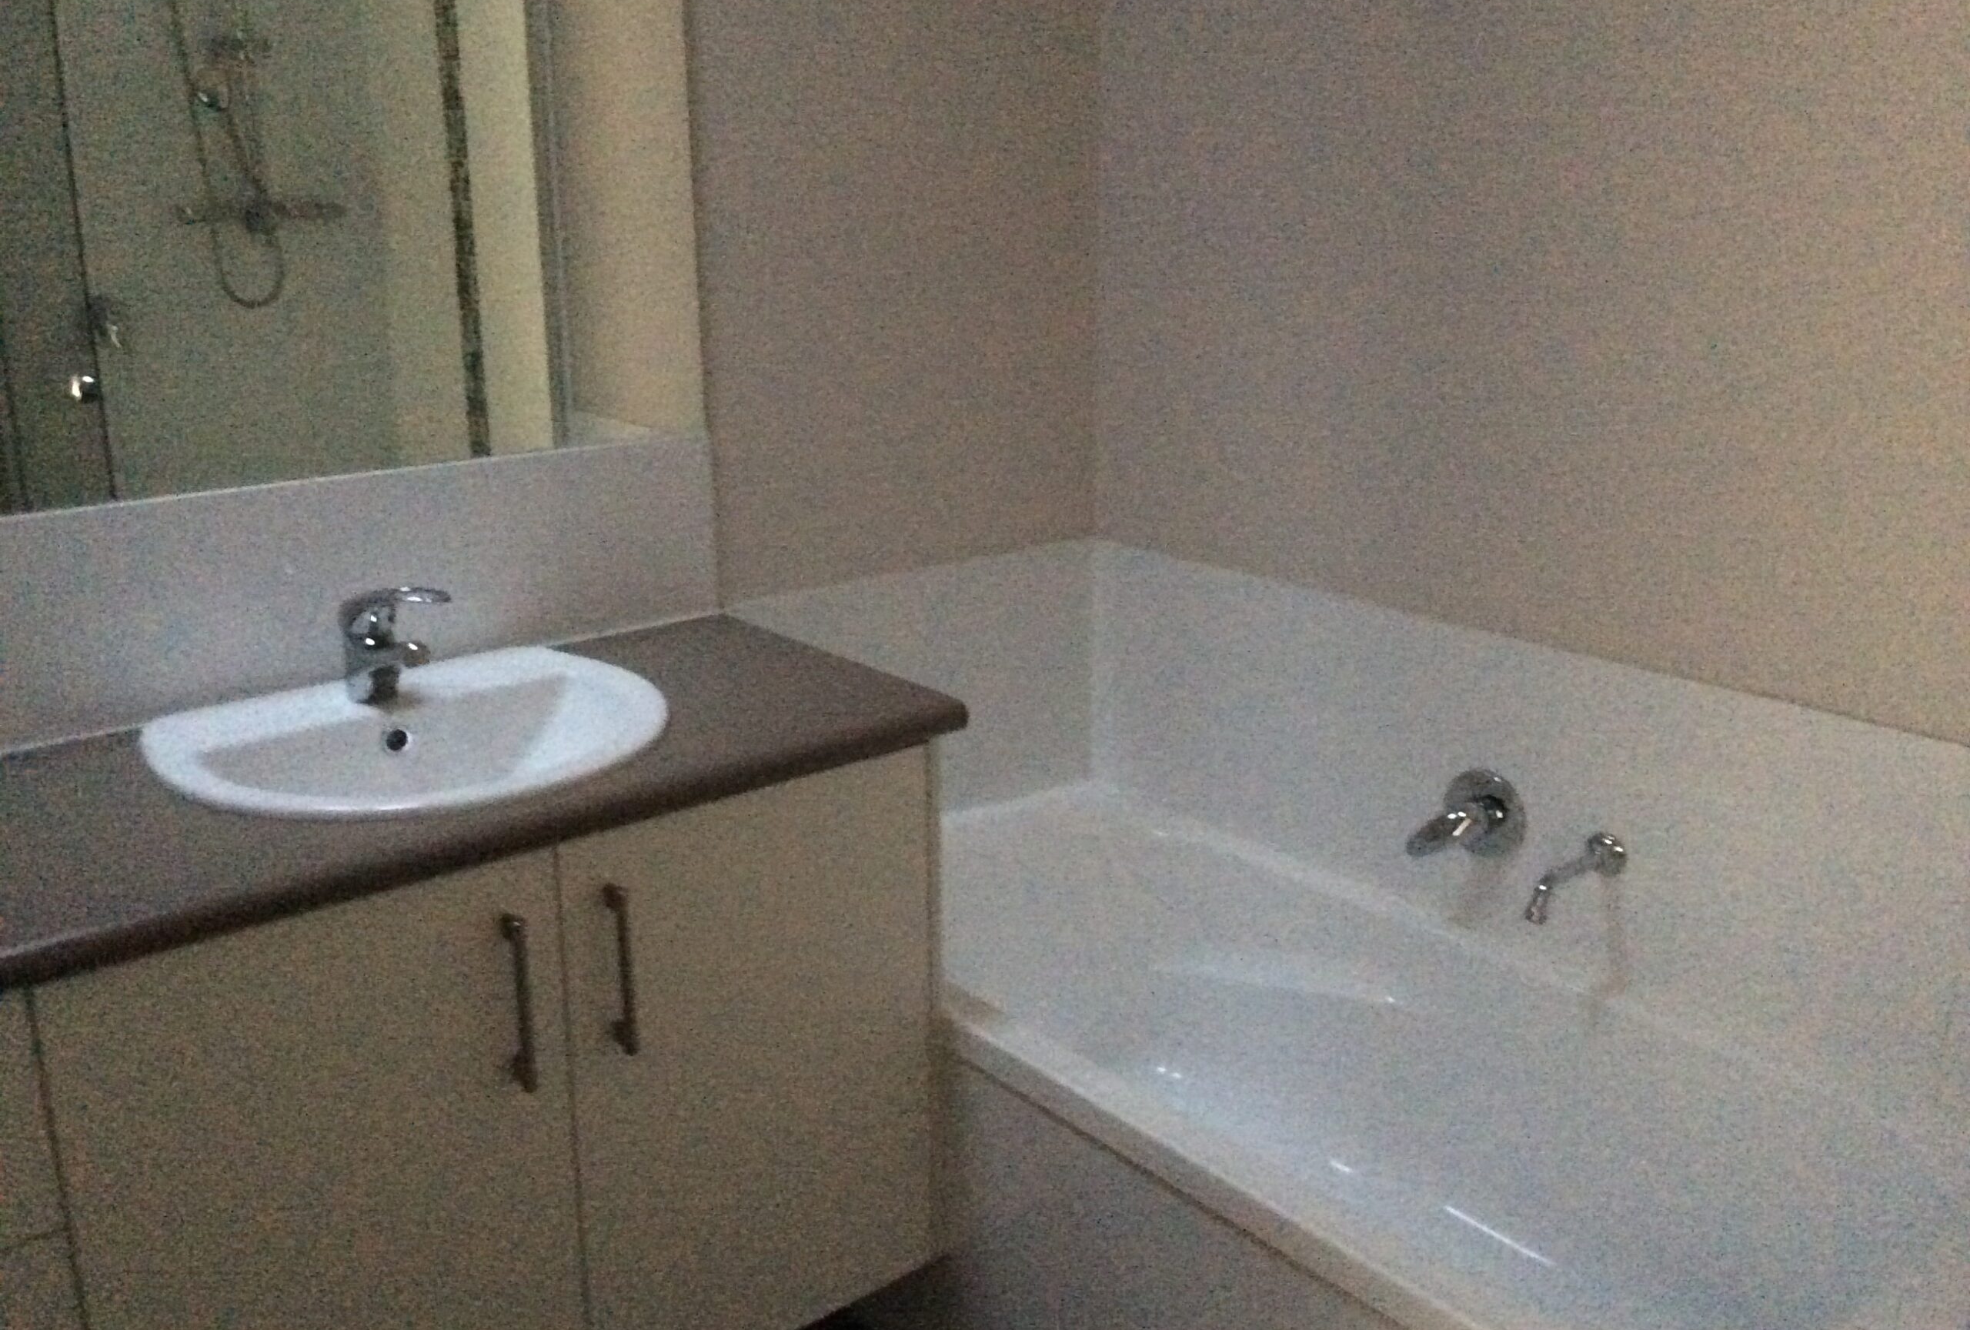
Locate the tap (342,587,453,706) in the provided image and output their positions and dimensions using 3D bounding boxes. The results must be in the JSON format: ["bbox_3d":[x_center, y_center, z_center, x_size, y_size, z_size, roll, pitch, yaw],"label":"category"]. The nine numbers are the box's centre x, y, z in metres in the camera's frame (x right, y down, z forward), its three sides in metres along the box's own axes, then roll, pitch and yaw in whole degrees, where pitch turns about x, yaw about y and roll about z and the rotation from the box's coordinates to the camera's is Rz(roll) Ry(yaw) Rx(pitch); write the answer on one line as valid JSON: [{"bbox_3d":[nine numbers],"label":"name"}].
[{"bbox_3d":[-0.666,-0.023,2.117,0.165,0.138,0.064,15,23,42],"label":"tap"}]

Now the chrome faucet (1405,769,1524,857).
[{"bbox_3d":[0.619,0.209,2.437,0.115,0.120,0.120,-14,21,-37],"label":"chrome faucet"}]

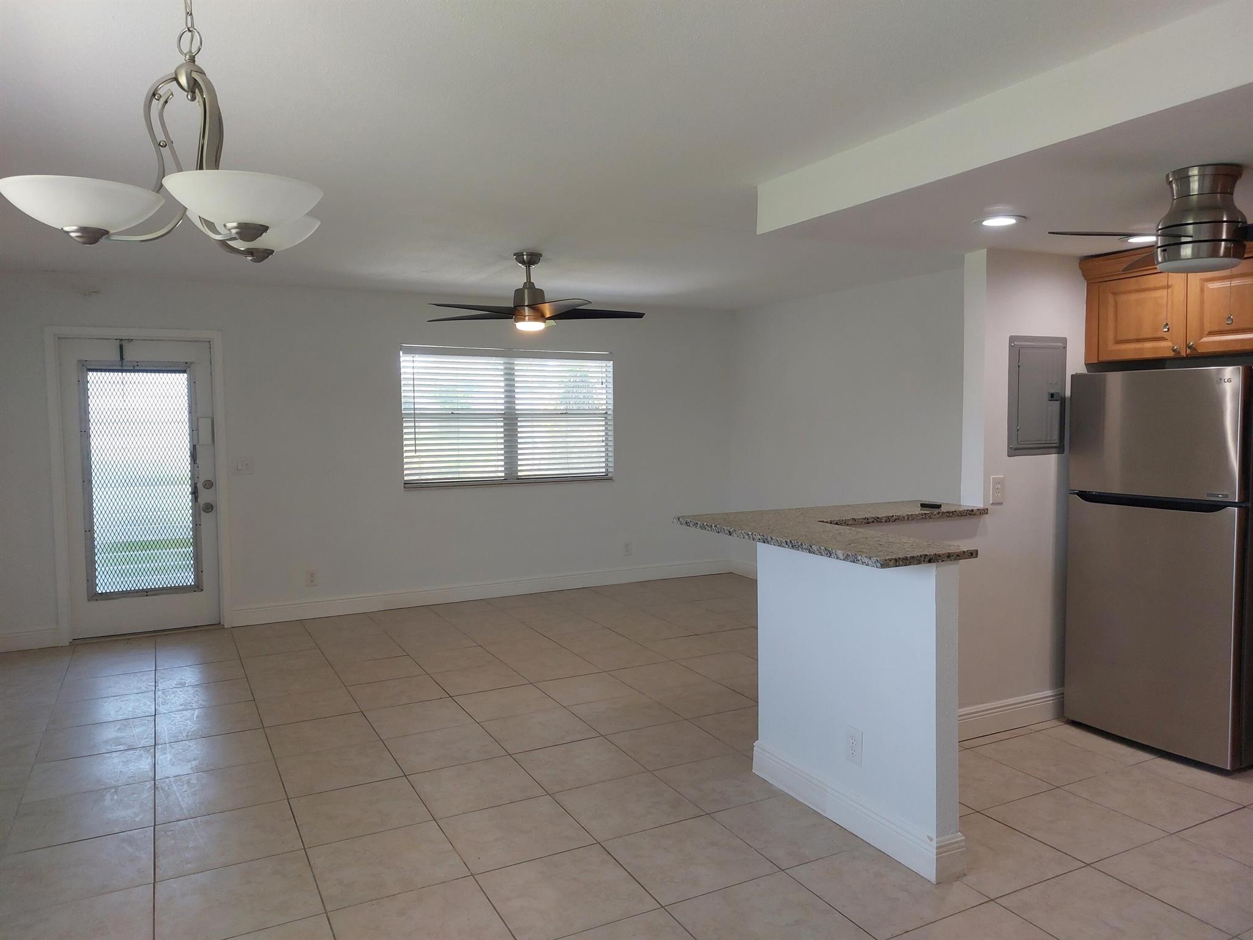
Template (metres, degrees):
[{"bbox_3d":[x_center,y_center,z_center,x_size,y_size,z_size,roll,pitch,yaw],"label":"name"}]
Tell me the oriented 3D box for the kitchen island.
[{"bbox_3d":[1.121,0.749,3.532,1.442,1.076,1.242,-2,4,-28],"label":"kitchen island"}]

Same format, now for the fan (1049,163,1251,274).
[{"bbox_3d":[1.776,-0.776,2.682,1.050,0.291,1.050,-2,4,-28],"label":"fan"}]

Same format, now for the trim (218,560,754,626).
[{"bbox_3d":[-0.909,0.997,7.281,4.362,0.121,0.020,-2,4,-28],"label":"trim"}]

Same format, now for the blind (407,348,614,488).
[{"bbox_3d":[-0.931,-0.447,7.186,1.827,1.095,0.060,-2,4,-28],"label":"blind"}]

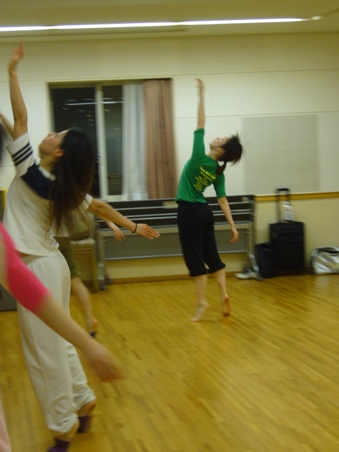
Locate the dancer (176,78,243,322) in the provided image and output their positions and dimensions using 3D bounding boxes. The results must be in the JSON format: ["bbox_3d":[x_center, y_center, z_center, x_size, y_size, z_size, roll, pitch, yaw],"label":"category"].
[{"bbox_3d":[0.341,-0.204,7.350,0.550,2.060,0.540,3,8,42],"label":"dancer"}]

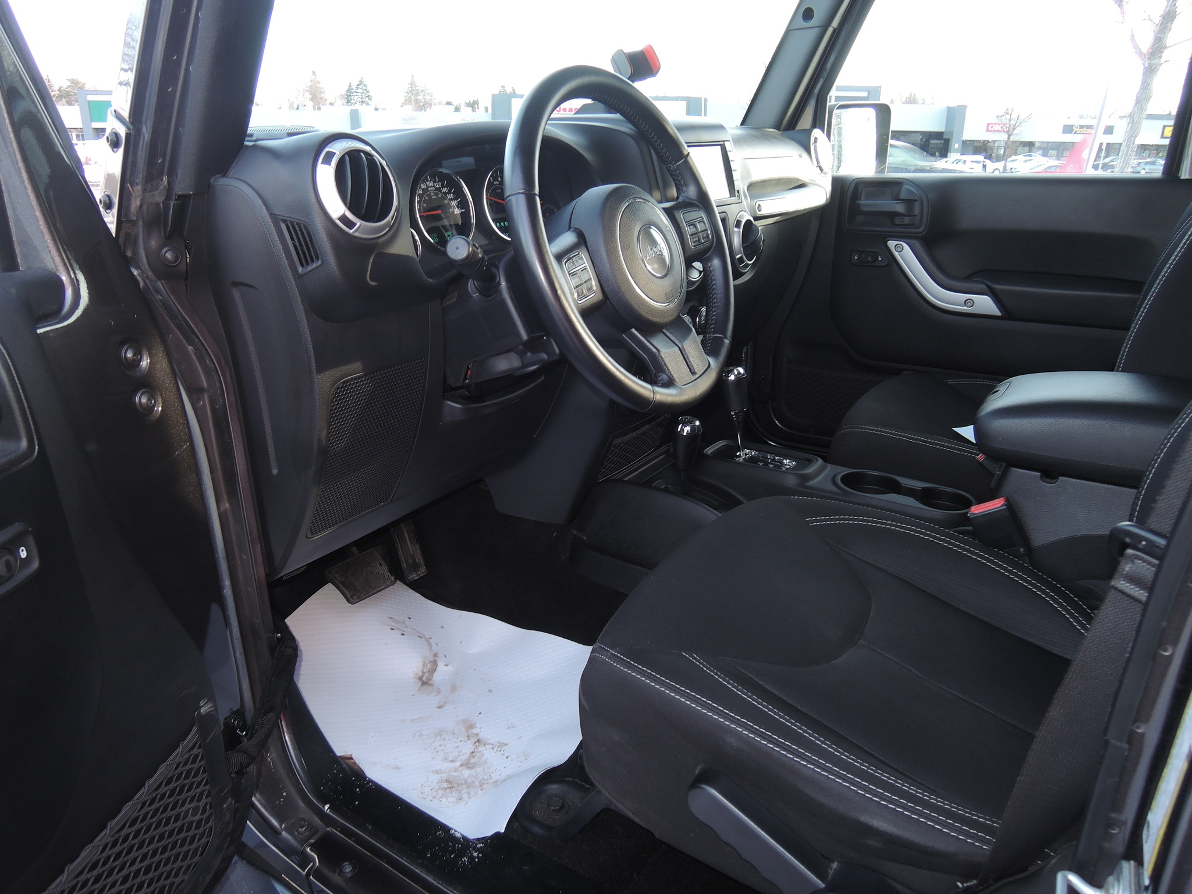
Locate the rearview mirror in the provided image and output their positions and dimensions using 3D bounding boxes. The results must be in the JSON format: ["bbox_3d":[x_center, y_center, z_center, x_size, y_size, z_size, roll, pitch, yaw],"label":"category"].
[{"bbox_3d":[0.624,-0.720,1.945,0.170,0.190,0.085,-15,24,-34],"label":"rearview mirror"}]

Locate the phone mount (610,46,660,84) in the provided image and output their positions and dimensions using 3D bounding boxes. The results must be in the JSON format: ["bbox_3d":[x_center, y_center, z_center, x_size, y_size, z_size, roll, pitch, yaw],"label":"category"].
[{"bbox_3d":[0.059,-0.574,1.240,0.080,0.055,0.045,-17,25,-38],"label":"phone mount"}]

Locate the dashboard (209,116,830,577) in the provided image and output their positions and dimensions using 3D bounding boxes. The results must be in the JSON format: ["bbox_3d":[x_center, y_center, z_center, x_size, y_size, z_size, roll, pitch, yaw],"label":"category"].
[{"bbox_3d":[0.024,-0.276,1.374,0.370,0.510,1.370,13,24,33],"label":"dashboard"}]

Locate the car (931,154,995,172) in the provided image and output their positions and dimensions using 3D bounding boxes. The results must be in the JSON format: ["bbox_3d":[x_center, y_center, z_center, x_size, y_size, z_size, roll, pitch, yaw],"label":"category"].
[{"bbox_3d":[28.893,-22.082,65.000,4.600,1.650,1.850,8,21,23],"label":"car"}]

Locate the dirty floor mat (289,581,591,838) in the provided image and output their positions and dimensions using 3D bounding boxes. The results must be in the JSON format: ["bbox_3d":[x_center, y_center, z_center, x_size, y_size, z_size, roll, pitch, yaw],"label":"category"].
[{"bbox_3d":[-0.249,0.325,1.256,0.560,0.060,0.400,13,24,33],"label":"dirty floor mat"}]

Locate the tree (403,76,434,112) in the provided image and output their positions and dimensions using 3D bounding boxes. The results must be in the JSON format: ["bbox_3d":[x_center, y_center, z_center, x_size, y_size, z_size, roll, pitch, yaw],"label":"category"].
[{"bbox_3d":[-30.051,-55.448,140.000,5.300,14.500,5.300,-1,20,0],"label":"tree"}]

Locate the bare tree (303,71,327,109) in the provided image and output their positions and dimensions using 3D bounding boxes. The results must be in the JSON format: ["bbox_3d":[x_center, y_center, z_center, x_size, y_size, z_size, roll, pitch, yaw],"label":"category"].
[{"bbox_3d":[-47.561,-55.763,140.000,4.300,15.000,4.300,-1,20,0],"label":"bare tree"}]

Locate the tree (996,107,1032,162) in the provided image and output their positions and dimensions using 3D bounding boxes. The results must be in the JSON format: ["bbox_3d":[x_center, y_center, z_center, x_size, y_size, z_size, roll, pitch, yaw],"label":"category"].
[{"bbox_3d":[33.353,-24.504,66.000,2.800,5.300,2.800,-1,20,0],"label":"tree"}]

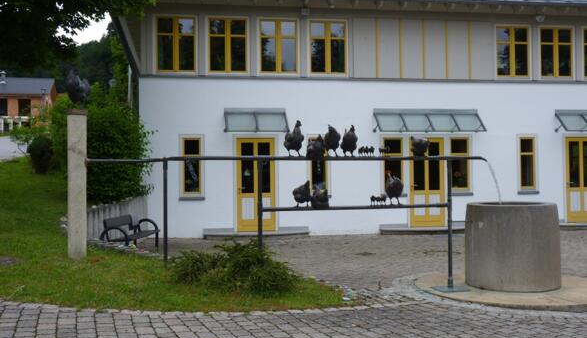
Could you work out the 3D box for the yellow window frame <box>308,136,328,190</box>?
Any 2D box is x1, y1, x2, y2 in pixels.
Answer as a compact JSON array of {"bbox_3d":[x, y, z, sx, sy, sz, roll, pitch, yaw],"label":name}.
[{"bbox_3d":[0.620,-0.120,16.328,0.499,1.366,0.100,-1,-1,-10],"label":"yellow window frame"}]

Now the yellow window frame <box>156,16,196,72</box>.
[{"bbox_3d":[-2.741,-2.917,15.387,0.910,1.298,0.120,-1,0,-10],"label":"yellow window frame"}]

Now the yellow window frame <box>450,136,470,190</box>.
[{"bbox_3d":[4.252,-0.142,16.937,0.515,1.350,0.100,-1,-1,-10],"label":"yellow window frame"}]

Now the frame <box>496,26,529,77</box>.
[{"bbox_3d":[5.705,-3.066,17.214,0.942,1.344,0.100,-1,-1,-10],"label":"frame"}]

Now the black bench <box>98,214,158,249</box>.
[{"bbox_3d":[-2.953,1.250,12.088,0.560,0.760,1.643,-1,-1,7],"label":"black bench"}]

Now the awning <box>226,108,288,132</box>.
[{"bbox_3d":[-0.870,-1.153,15.426,1.485,0.590,0.550,-1,0,-10],"label":"awning"}]

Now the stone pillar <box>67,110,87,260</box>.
[{"bbox_3d":[-3.072,0.223,9.400,0.260,2.128,0.260,-1,0,-10],"label":"stone pillar"}]

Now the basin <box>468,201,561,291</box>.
[{"bbox_3d":[2.805,0.962,8.454,1.153,1.034,1.153,-1,0,0],"label":"basin"}]

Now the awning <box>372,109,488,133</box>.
[{"bbox_3d":[3.408,-1.222,16.514,2.802,0.611,0.600,-1,-1,-10],"label":"awning"}]

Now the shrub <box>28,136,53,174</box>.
[{"bbox_3d":[-6.505,-0.373,17.000,0.750,1.000,0.750,-1,-1,0],"label":"shrub"}]

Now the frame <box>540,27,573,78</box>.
[{"bbox_3d":[6.780,-3.023,17.067,0.911,1.313,0.120,-1,0,-10],"label":"frame"}]

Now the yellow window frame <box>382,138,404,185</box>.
[{"bbox_3d":[2.498,-0.143,16.643,0.510,1.319,0.100,-1,-1,-10],"label":"yellow window frame"}]

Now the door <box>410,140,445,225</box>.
[{"bbox_3d":[3.393,0.330,16.787,0.941,2.279,0.100,-1,-1,-10],"label":"door"}]

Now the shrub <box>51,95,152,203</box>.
[{"bbox_3d":[-3.775,-0.364,13.000,1.850,2.100,1.900,-1,0,-10],"label":"shrub"}]

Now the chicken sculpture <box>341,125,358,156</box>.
[{"bbox_3d":[0.685,-0.338,8.050,0.190,0.383,0.280,0,0,-24],"label":"chicken sculpture"}]

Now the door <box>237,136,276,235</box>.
[{"bbox_3d":[-0.874,0.373,15.685,0.949,2.232,0.120,-1,0,-10],"label":"door"}]

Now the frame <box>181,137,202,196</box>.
[{"bbox_3d":[-2.377,-0.064,15.424,0.457,1.341,0.120,-1,0,-10],"label":"frame"}]

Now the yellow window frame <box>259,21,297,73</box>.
[{"bbox_3d":[-0.353,-2.938,15.808,0.895,1.298,0.120,-1,0,-10],"label":"yellow window frame"}]

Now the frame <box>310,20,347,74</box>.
[{"bbox_3d":[0.843,-2.958,16.019,0.907,1.306,0.120,-1,0,-10],"label":"frame"}]

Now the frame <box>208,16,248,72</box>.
[{"bbox_3d":[-1.581,-2.997,15.993,0.948,1.338,0.100,-1,-1,-10],"label":"frame"}]

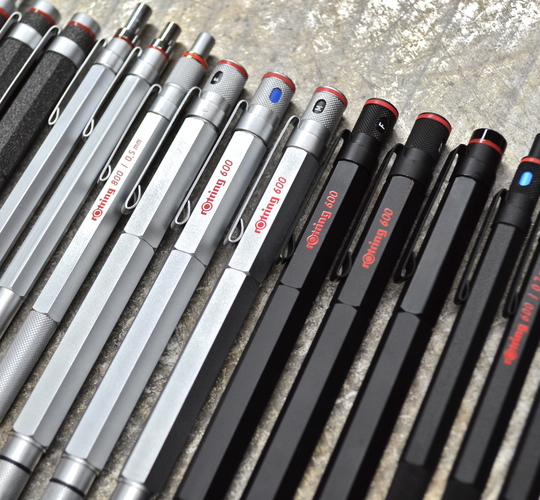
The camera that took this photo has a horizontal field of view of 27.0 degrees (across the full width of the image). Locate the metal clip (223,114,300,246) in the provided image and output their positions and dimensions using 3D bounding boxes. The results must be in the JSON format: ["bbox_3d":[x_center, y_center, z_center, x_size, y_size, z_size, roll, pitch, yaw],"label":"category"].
[{"bbox_3d":[-0.002,-0.020,0.310,0.005,0.004,0.044,20,65,13],"label":"metal clip"}]

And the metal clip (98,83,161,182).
[{"bbox_3d":[-0.041,-0.033,0.321,0.004,0.004,0.035,20,65,13],"label":"metal clip"}]

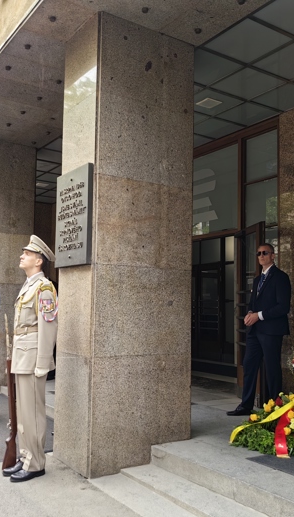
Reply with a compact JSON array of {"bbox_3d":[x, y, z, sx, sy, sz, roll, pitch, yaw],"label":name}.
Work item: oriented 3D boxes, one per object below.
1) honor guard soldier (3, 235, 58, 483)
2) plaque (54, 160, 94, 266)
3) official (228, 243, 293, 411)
[{"bbox_3d":[-0.945,0.762,4.189,0.430,1.910,0.540,5,-7,-34],"label":"honor guard soldier"},{"bbox_3d":[-0.643,-0.350,4.541,0.050,0.846,0.622,5,-7,-34],"label":"plaque"},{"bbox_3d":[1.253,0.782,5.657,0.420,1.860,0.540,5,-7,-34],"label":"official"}]

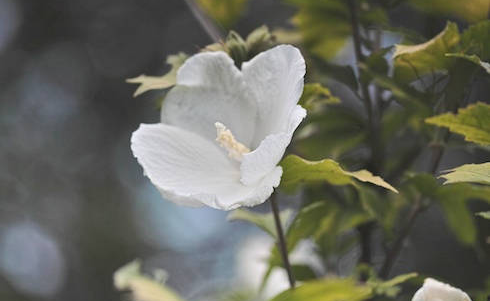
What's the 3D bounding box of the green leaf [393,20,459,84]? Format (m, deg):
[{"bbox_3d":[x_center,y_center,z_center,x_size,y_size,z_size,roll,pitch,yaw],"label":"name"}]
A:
[{"bbox_3d":[0.089,-0.048,1.050,0.035,0.028,0.026,-6,18,-20],"label":"green leaf"}]

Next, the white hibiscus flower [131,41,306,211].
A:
[{"bbox_3d":[-0.012,-0.010,1.000,0.078,0.076,0.055,-32,-36,14],"label":"white hibiscus flower"}]

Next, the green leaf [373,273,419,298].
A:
[{"bbox_3d":[0.072,0.065,1.030,0.022,0.011,0.015,-17,0,0],"label":"green leaf"}]

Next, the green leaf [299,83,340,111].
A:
[{"bbox_3d":[0.036,-0.026,1.050,0.025,0.015,0.020,1,6,7],"label":"green leaf"}]

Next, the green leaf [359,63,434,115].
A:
[{"bbox_3d":[0.077,-0.031,1.090,0.045,0.016,0.024,35,0,0],"label":"green leaf"}]

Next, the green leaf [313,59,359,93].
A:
[{"bbox_3d":[0.047,-0.038,1.100,0.028,0.016,0.022,17,0,0],"label":"green leaf"}]

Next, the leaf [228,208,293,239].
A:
[{"bbox_3d":[0.008,0.036,1.060,0.034,0.016,0.024,-1,6,-10],"label":"leaf"}]

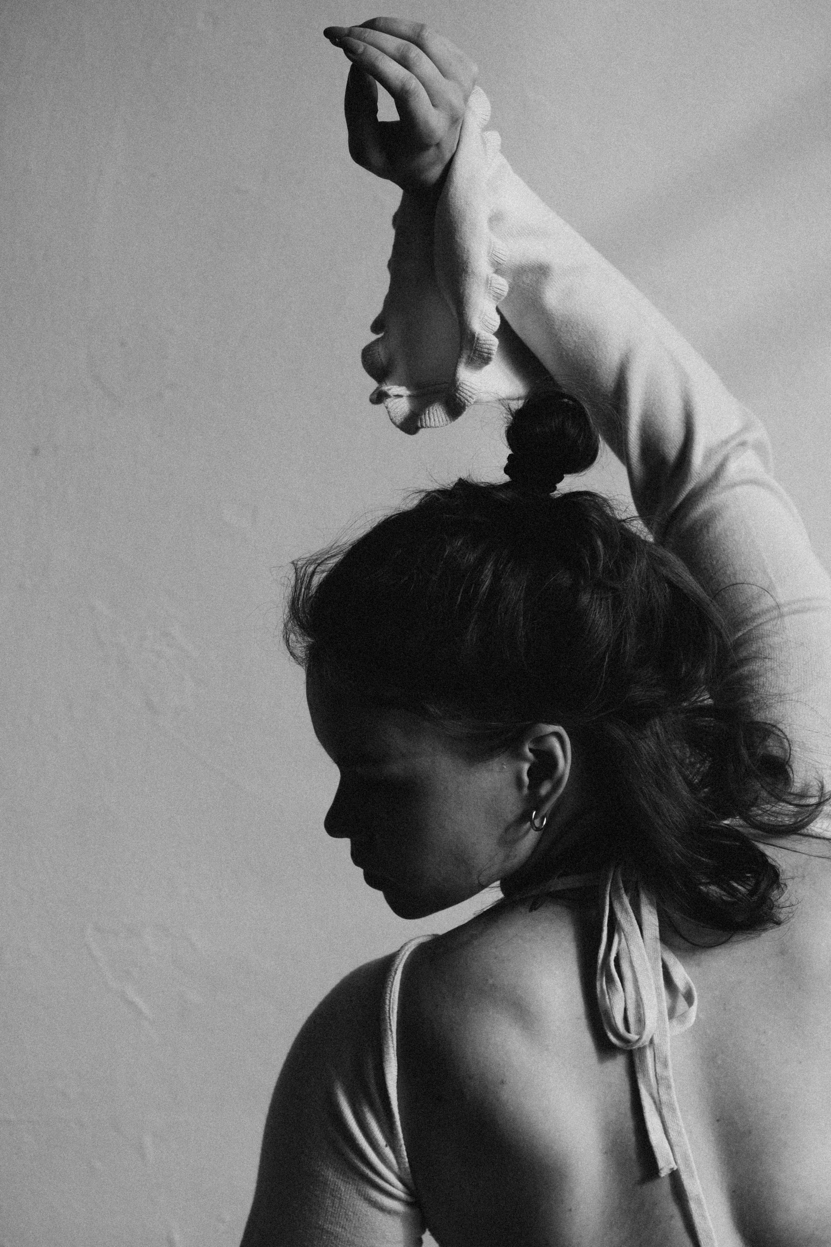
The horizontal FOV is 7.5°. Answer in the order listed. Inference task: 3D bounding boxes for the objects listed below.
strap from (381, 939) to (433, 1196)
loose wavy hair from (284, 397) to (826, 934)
[{"bbox_3d":[-0.005,0.260,3.740,0.033,0.152,0.065,0,2,0],"label":"strap"},{"bbox_3d":[0.082,0.024,3.730,0.300,0.305,0.215,-5,2,13],"label":"loose wavy hair"}]

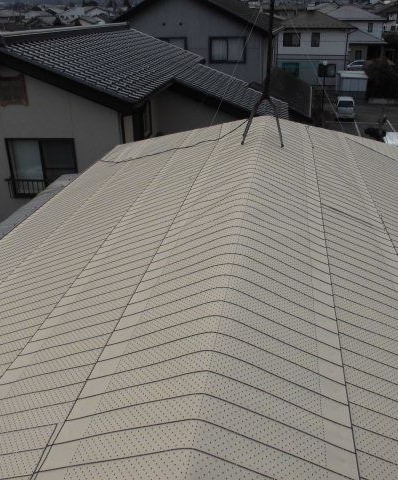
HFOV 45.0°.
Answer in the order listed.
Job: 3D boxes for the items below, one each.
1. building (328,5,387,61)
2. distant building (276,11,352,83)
[{"bbox_3d":[22.688,-30.640,72.223,9.400,8.000,10.200,4,26,9],"label":"building"},{"bbox_3d":[12.096,-20.450,51.816,8.350,7.650,6.800,4,26,9],"label":"distant building"}]

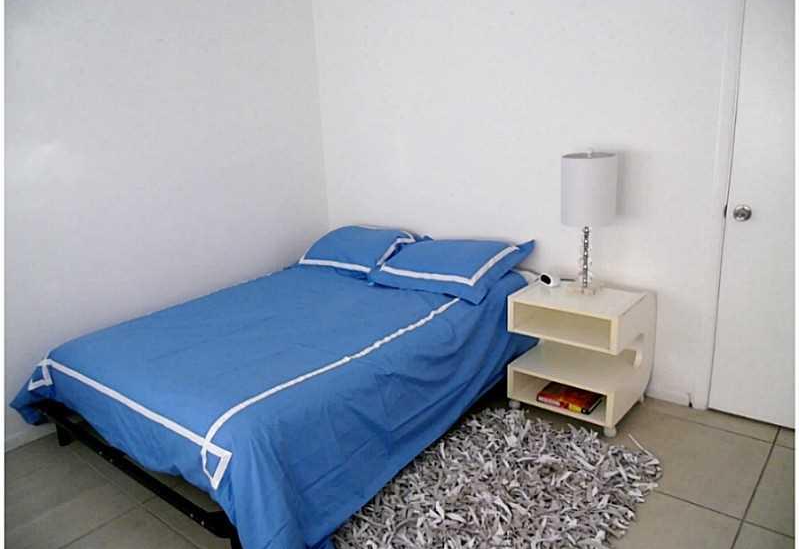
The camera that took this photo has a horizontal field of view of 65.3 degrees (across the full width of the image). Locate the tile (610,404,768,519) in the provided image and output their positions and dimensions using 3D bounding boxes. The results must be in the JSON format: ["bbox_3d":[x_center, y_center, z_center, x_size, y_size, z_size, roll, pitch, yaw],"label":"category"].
[{"bbox_3d":[1.141,0.736,2.568,0.604,0.012,0.604,10,21,38],"label":"tile"}]

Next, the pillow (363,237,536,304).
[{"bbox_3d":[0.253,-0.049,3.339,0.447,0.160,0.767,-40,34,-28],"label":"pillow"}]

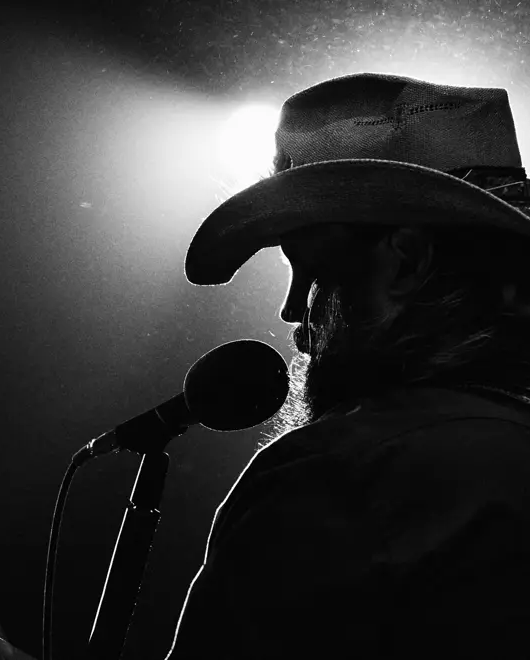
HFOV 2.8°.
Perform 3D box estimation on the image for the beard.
[{"bbox_3d":[0.061,0.035,9.370,0.130,0.165,0.150,-5,-4,20],"label":"beard"}]

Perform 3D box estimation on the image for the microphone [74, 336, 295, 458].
[{"bbox_3d":[-0.071,0.069,9.410,0.205,0.078,0.078,-23,-10,18],"label":"microphone"}]

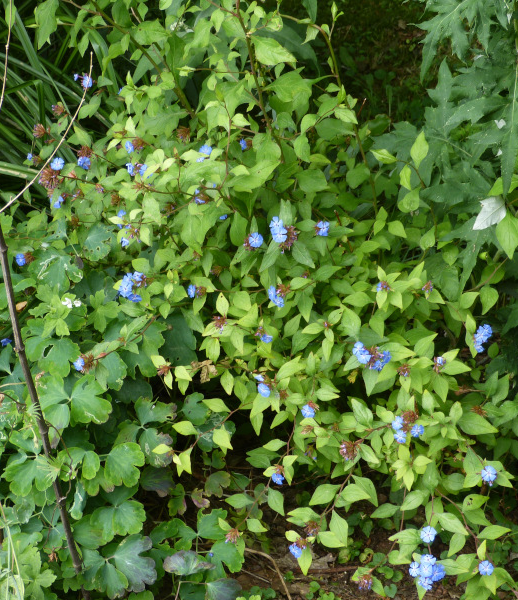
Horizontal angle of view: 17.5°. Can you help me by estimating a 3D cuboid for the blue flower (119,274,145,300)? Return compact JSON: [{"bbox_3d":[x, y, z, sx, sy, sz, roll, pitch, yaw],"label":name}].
[{"bbox_3d":[-0.180,-0.019,2.400,0.034,0.033,0.024,6,26,14],"label":"blue flower"}]

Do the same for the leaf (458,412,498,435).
[{"bbox_3d":[0.298,0.168,2.300,0.052,0.018,0.030,6,26,14],"label":"leaf"}]

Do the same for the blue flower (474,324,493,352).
[{"bbox_3d":[0.309,0.053,2.320,0.027,0.034,0.021,-11,27,-23],"label":"blue flower"}]

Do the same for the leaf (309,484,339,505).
[{"bbox_3d":[0.084,0.248,2.150,0.038,0.019,0.020,0,25,0],"label":"leaf"}]

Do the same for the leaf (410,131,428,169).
[{"bbox_3d":[0.236,-0.223,2.500,0.026,0.051,0.020,0,25,0],"label":"leaf"}]

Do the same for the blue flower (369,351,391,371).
[{"bbox_3d":[0.168,0.084,2.330,0.028,0.022,0.018,-6,26,-14],"label":"blue flower"}]

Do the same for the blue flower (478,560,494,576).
[{"bbox_3d":[0.278,0.329,2.070,0.019,0.010,0.019,-2,70,-4],"label":"blue flower"}]

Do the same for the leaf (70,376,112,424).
[{"bbox_3d":[-0.220,0.131,2.200,0.055,0.045,0.040,0,25,0],"label":"leaf"}]

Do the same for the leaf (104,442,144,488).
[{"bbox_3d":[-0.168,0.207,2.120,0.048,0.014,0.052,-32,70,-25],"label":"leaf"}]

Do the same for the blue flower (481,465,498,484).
[{"bbox_3d":[0.307,0.233,2.250,0.021,0.022,0.015,0,25,0],"label":"blue flower"}]

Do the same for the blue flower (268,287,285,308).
[{"bbox_3d":[0.025,-0.004,2.380,0.024,0.025,0.018,9,26,18],"label":"blue flower"}]

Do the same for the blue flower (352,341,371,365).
[{"bbox_3d":[0.140,0.072,2.300,0.027,0.028,0.020,6,26,14],"label":"blue flower"}]

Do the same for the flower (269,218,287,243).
[{"bbox_3d":[0.028,-0.100,2.400,0.026,0.032,0.019,6,26,14],"label":"flower"}]

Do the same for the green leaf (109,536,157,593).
[{"bbox_3d":[-0.153,0.325,2.070,0.055,0.014,0.062,31,58,13],"label":"green leaf"}]

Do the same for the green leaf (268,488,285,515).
[{"bbox_3d":[0.022,0.254,2.130,0.021,0.008,0.036,-14,68,-12],"label":"green leaf"}]

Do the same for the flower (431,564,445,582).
[{"bbox_3d":[0.220,0.336,2.070,0.019,0.020,0.010,-21,-1,-32],"label":"flower"}]

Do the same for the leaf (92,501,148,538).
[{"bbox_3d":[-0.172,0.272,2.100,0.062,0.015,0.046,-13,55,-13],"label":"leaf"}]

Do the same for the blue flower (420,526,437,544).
[{"bbox_3d":[0.209,0.290,2.080,0.020,0.010,0.020,0,66,0],"label":"blue flower"}]

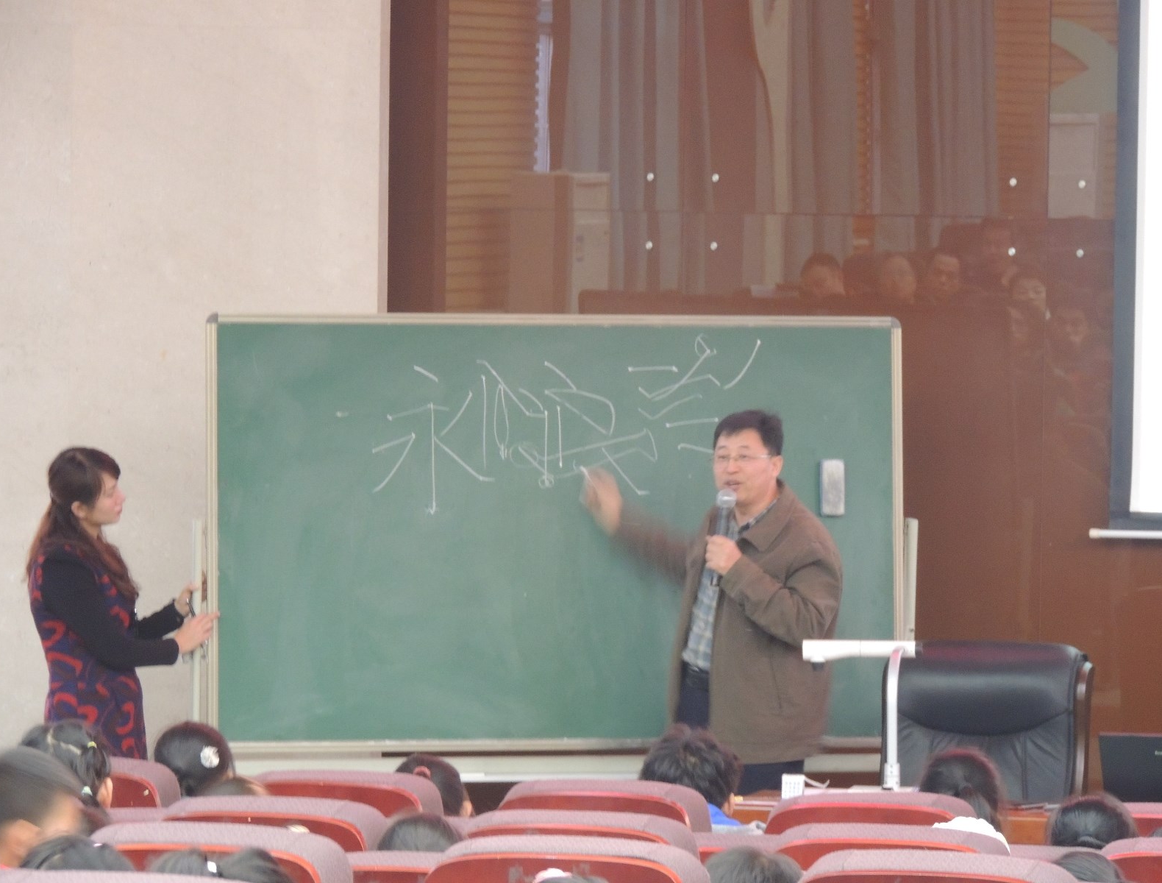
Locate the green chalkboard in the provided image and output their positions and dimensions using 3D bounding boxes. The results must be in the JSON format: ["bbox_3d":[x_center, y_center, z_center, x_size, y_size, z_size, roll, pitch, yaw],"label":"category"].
[{"bbox_3d":[-0.061,0.252,21.099,1.965,1.200,0.050,0,-2,-13],"label":"green chalkboard"}]

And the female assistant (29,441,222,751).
[{"bbox_3d":[-1.265,0.815,20.950,0.540,1.600,0.450,0,4,-12],"label":"female assistant"}]

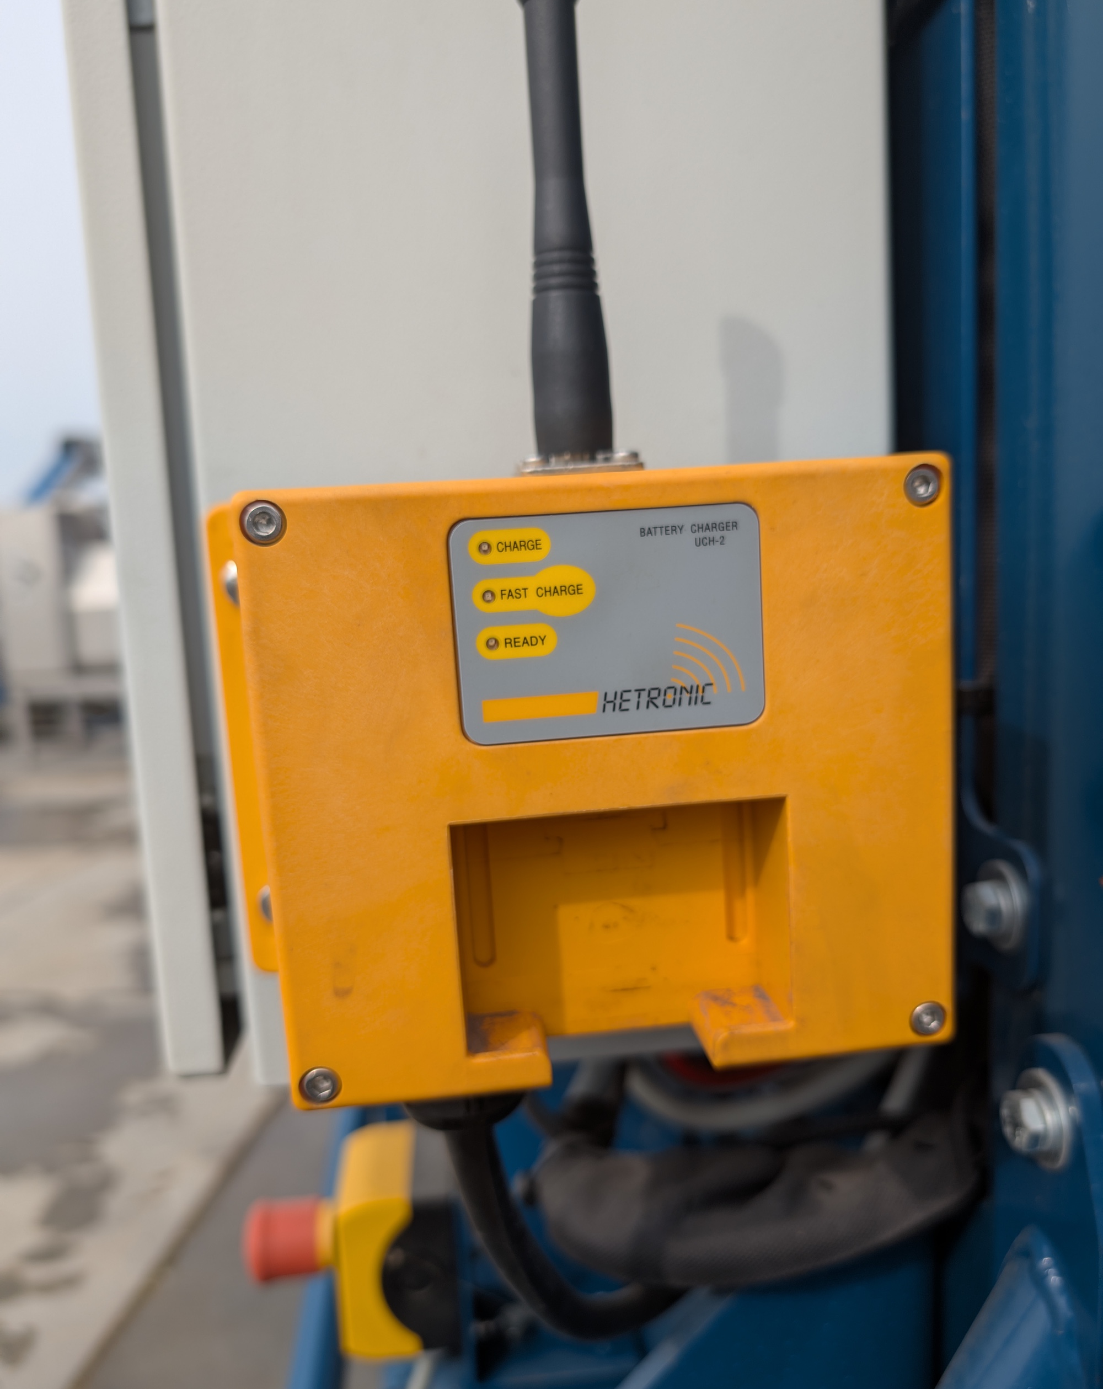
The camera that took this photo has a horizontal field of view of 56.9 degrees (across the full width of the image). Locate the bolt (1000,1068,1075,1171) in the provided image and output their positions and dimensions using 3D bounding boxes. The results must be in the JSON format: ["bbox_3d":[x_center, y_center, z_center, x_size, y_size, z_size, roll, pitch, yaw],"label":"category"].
[{"bbox_3d":[0.153,0.135,0.322,0.012,0.030,0.030,-4,8,-5],"label":"bolt"}]

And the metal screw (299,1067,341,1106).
[{"bbox_3d":[-0.052,0.087,0.231,0.009,0.009,0.005,-4,8,-5],"label":"metal screw"}]

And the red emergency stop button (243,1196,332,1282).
[{"bbox_3d":[-0.126,0.260,0.485,0.040,0.040,0.040,-4,8,-5],"label":"red emergency stop button"}]

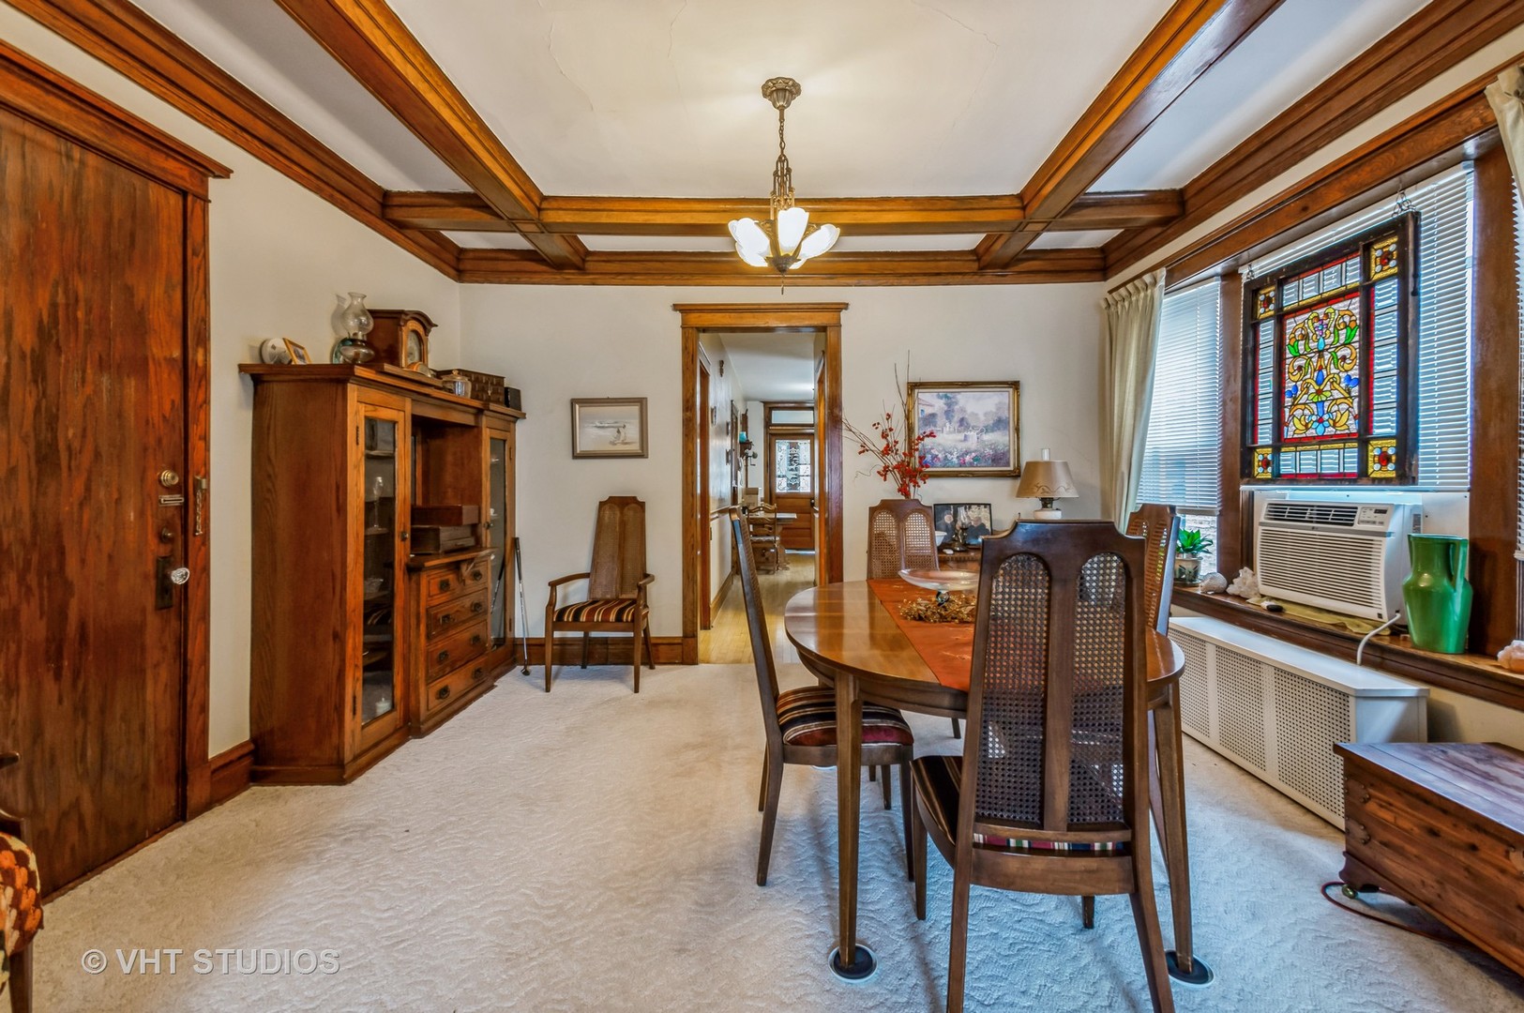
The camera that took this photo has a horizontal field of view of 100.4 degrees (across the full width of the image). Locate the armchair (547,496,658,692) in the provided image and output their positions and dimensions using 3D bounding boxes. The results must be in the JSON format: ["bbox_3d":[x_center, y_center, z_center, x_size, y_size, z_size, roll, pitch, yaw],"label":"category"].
[{"bbox_3d":[-0.920,0.477,3.790,0.570,1.090,0.560,0,1,5],"label":"armchair"}]

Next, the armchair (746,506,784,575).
[{"bbox_3d":[0.042,0.420,8.333,0.480,0.890,0.500,0,2,2],"label":"armchair"}]

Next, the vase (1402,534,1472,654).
[{"bbox_3d":[2.140,0.278,2.003,0.155,0.350,0.165,0,2,2],"label":"vase"}]

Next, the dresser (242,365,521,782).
[{"bbox_3d":[-1.733,0.245,3.237,0.450,1.610,1.680,0,2,2],"label":"dresser"}]

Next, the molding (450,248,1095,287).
[{"bbox_3d":[0.122,-1.535,4.040,4.140,0.210,0.090,0,1,1],"label":"molding"}]

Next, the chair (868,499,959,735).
[{"bbox_3d":[0.670,0.520,2.735,0.480,1.100,0.560,0,1,1],"label":"chair"}]

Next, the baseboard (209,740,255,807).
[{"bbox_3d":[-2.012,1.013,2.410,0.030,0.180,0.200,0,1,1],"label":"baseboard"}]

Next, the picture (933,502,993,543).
[{"bbox_3d":[1.228,0.112,3.860,0.355,0.260,0.070,0,2,2],"label":"picture"}]

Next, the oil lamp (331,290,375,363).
[{"bbox_3d":[-1.733,-0.735,2.720,0.140,0.375,0.140,0,2,2],"label":"oil lamp"}]

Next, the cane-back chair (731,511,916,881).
[{"bbox_3d":[0.180,0.553,2.060,0.560,1.080,0.490,0,2,-2],"label":"cane-back chair"}]

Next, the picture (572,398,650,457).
[{"bbox_3d":[-0.975,-0.502,4.060,0.496,0.380,0.030,0,1,1],"label":"picture"}]

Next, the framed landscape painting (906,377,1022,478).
[{"bbox_3d":[1.270,-0.486,3.980,0.710,0.610,0.050,0,2,2],"label":"framed landscape painting"}]

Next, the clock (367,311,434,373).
[{"bbox_3d":[-1.780,-0.775,3.100,0.200,0.360,0.260,0,1,1],"label":"clock"}]

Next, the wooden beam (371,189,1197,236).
[{"bbox_3d":[0.075,-1.508,3.319,4.020,0.125,0.260,0,2,2],"label":"wooden beam"}]

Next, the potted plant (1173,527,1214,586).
[{"bbox_3d":[2.227,0.252,3.351,0.220,0.300,0.220,0,2,2],"label":"potted plant"}]

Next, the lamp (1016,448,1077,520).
[{"bbox_3d":[1.686,-0.049,3.760,0.335,0.580,0.335,0,2,2],"label":"lamp"}]

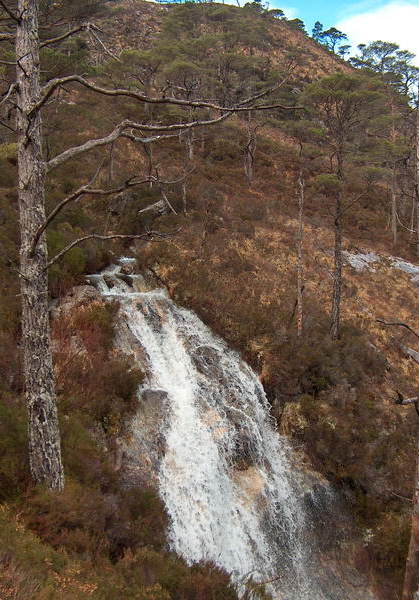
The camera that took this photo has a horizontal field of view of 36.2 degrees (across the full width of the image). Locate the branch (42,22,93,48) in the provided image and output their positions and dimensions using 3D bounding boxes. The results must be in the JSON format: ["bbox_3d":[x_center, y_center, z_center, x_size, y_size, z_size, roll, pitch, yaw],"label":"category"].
[{"bbox_3d":[-1.507,-2.807,6.800,0.594,0.276,0.300,0,5,0],"label":"branch"}]

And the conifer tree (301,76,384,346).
[{"bbox_3d":[4.566,-3.244,22.000,2.815,9.132,2.800,0,5,0],"label":"conifer tree"}]

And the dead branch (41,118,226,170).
[{"bbox_3d":[-0.764,-1.640,6.800,1.953,0.573,0.550,0,5,0],"label":"dead branch"}]

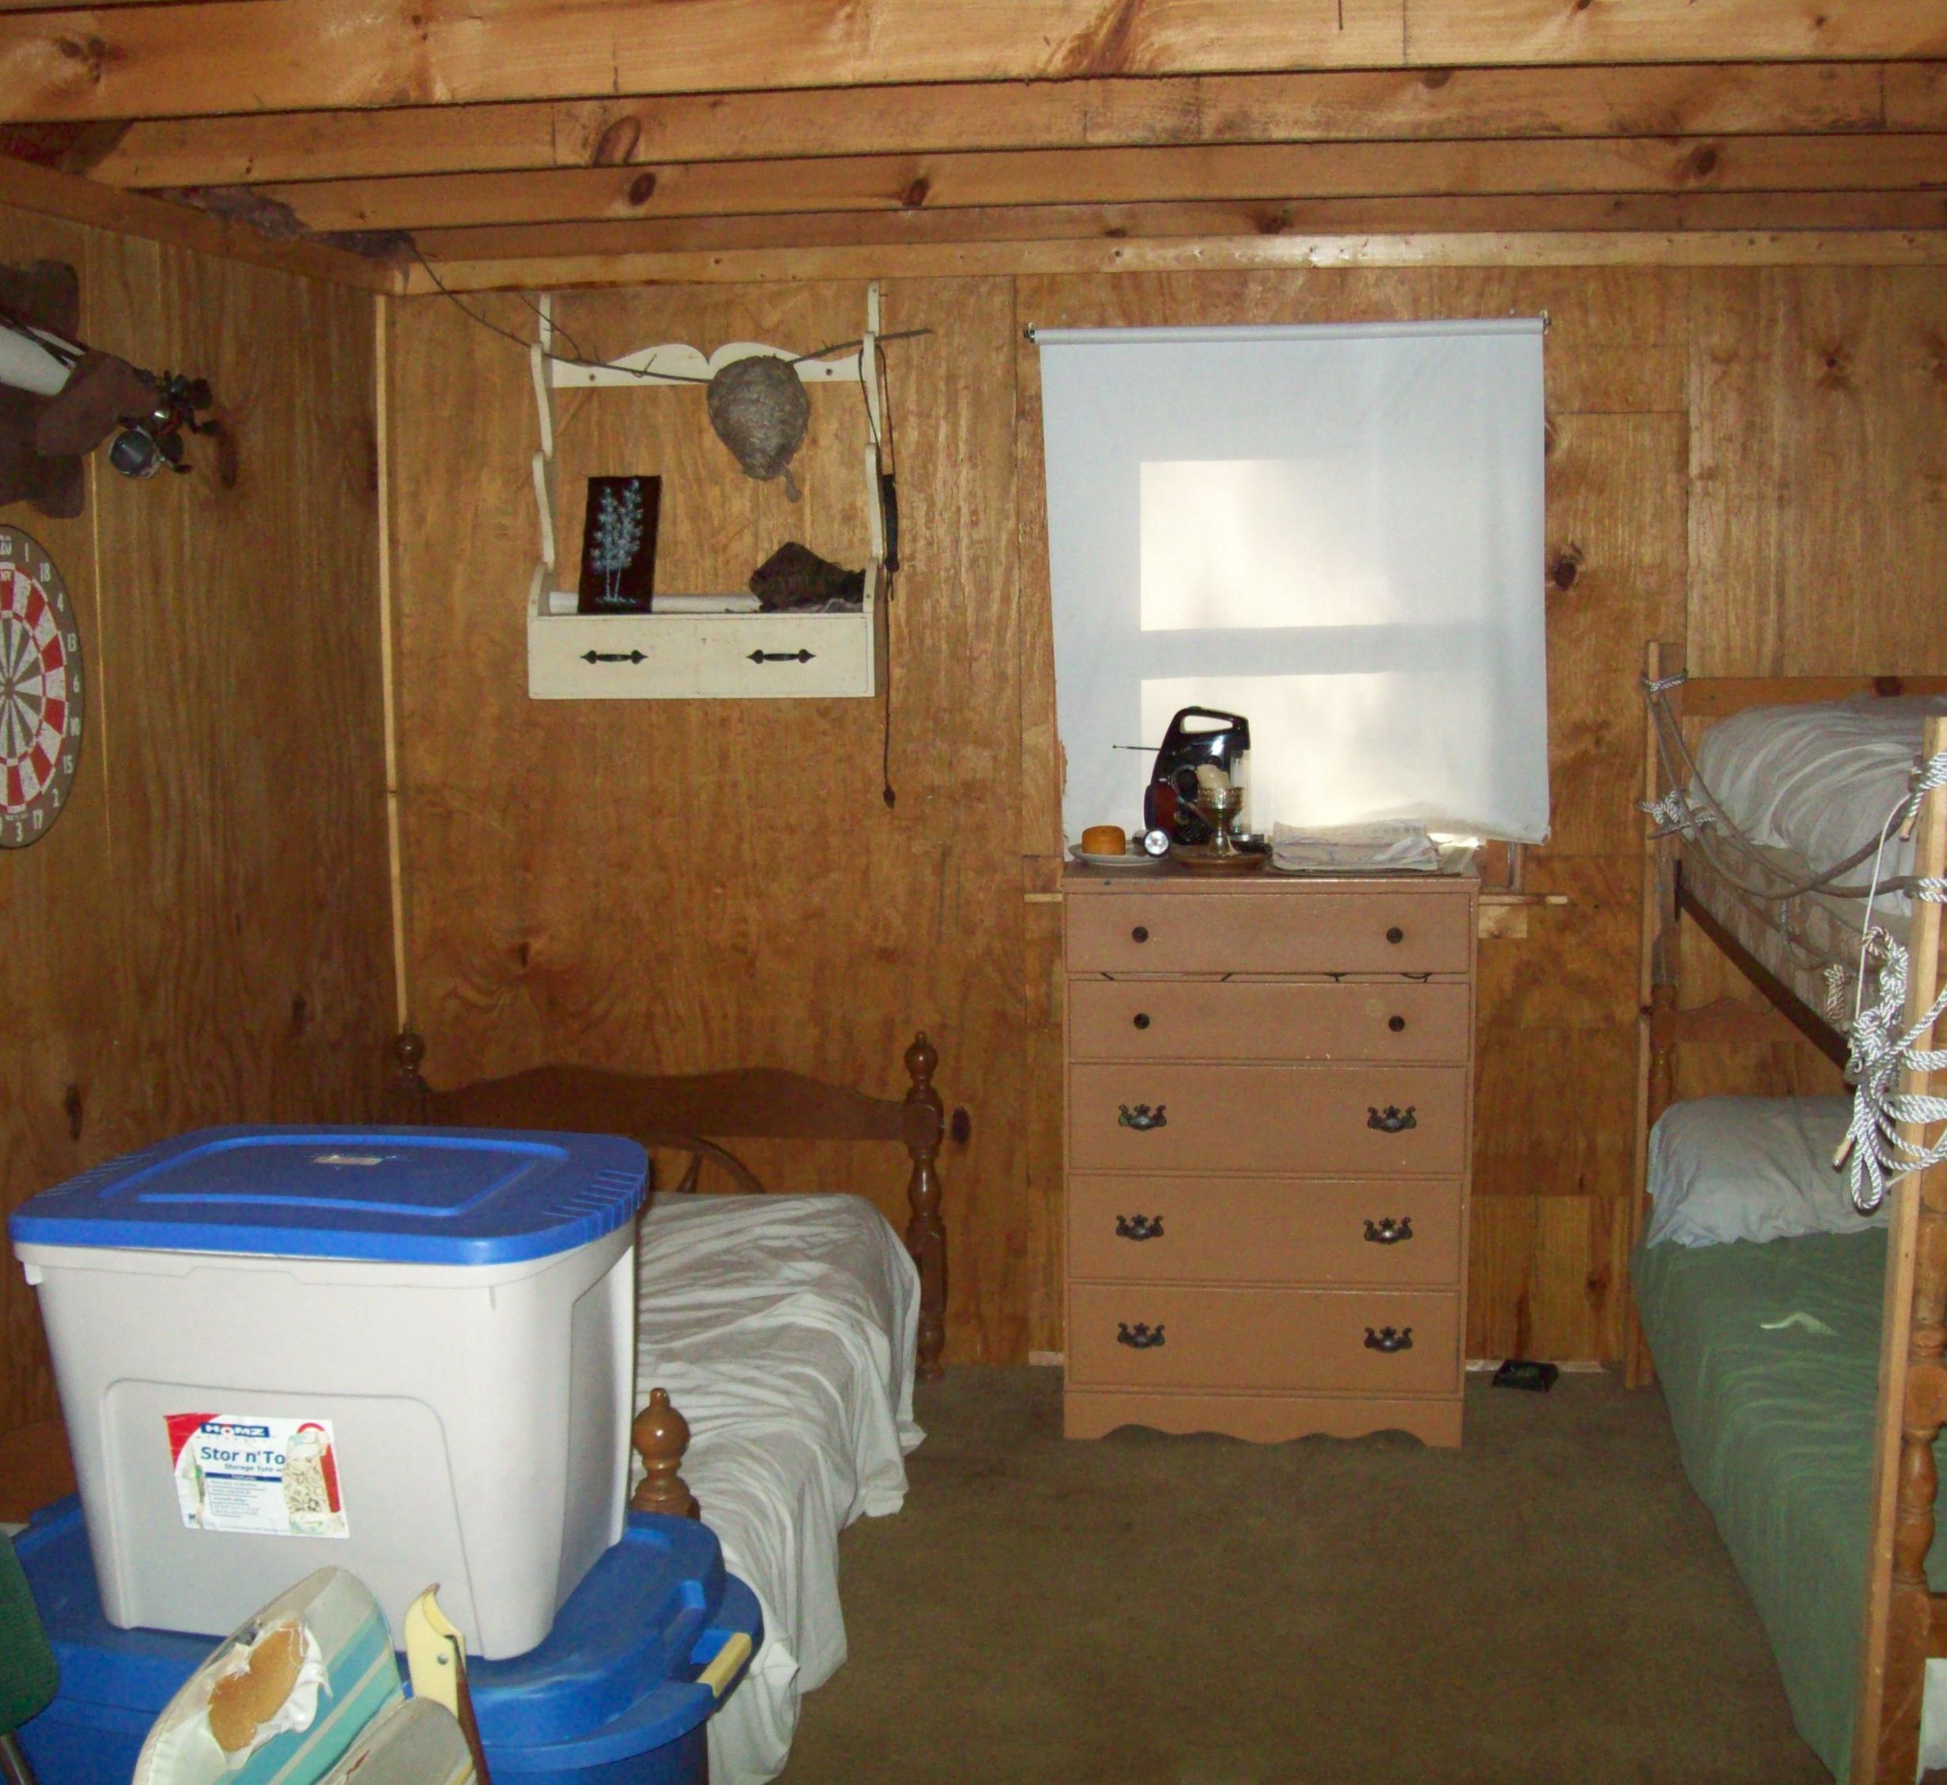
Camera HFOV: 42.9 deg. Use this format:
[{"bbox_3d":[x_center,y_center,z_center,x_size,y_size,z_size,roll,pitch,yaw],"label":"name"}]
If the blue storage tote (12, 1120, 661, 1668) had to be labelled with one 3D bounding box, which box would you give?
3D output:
[{"bbox_3d":[-0.597,0.487,2.455,0.550,0.415,0.435,1,6,9],"label":"blue storage tote"}]

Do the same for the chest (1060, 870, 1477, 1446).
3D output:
[{"bbox_3d":[0.526,0.450,4.453,0.706,0.991,0.400,0,6,6],"label":"chest"}]

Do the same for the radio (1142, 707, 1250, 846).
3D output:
[{"bbox_3d":[0.400,-0.198,4.418,0.192,0.265,0.110,0,6,6],"label":"radio"}]

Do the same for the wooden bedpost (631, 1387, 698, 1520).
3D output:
[{"bbox_3d":[-0.337,0.843,2.727,0.075,0.609,0.075,0,6,6],"label":"wooden bedpost"}]

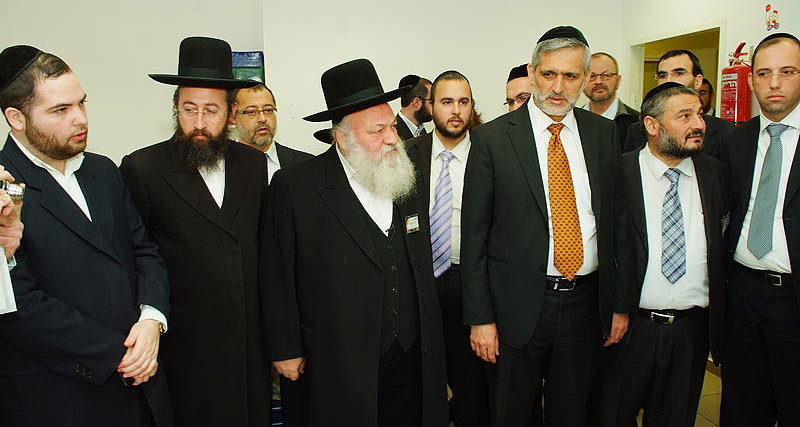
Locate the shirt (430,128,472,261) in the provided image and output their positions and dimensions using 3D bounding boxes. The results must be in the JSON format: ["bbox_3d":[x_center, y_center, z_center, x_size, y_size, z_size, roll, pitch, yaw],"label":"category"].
[{"bbox_3d":[0.209,-0.054,2.302,0.420,0.570,0.250,0,7,6],"label":"shirt"}]

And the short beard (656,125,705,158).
[{"bbox_3d":[0.905,-0.229,1.840,0.135,0.105,0.110,-4,7,-30],"label":"short beard"}]

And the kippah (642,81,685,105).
[{"bbox_3d":[0.884,-0.393,1.940,0.155,0.065,0.155,-4,-17,-26],"label":"kippah"}]

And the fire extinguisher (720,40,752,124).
[{"bbox_3d":[1.914,-0.726,3.280,0.160,0.490,0.155,-3,7,-24],"label":"fire extinguisher"}]

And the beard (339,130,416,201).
[{"bbox_3d":[-0.065,-0.139,1.750,0.170,0.215,0.175,13,15,42],"label":"beard"}]

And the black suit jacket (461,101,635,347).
[{"bbox_3d":[0.445,0.018,1.770,0.520,0.740,0.300,0,6,2],"label":"black suit jacket"}]

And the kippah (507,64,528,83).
[{"bbox_3d":[0.481,-0.529,2.200,0.165,0.075,0.165,4,8,40],"label":"kippah"}]

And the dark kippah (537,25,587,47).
[{"bbox_3d":[0.498,-0.533,1.760,0.160,0.070,0.160,5,3,18],"label":"dark kippah"}]

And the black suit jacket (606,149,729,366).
[{"bbox_3d":[0.863,0.137,1.930,0.480,0.730,0.310,1,6,18],"label":"black suit jacket"}]

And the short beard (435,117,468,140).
[{"bbox_3d":[0.201,-0.328,2.230,0.135,0.100,0.110,-2,10,-8],"label":"short beard"}]

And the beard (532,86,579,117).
[{"bbox_3d":[0.452,-0.325,1.680,0.135,0.095,0.100,1,6,15],"label":"beard"}]

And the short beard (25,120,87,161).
[{"bbox_3d":[-0.762,-0.163,1.290,0.100,0.095,0.125,1,6,16],"label":"short beard"}]

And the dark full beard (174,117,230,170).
[{"bbox_3d":[-0.564,-0.198,1.660,0.155,0.150,0.120,-3,7,-22],"label":"dark full beard"}]

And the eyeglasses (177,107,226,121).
[{"bbox_3d":[-0.584,-0.295,1.700,0.140,0.045,0.140,0,15,-16],"label":"eyeglasses"}]

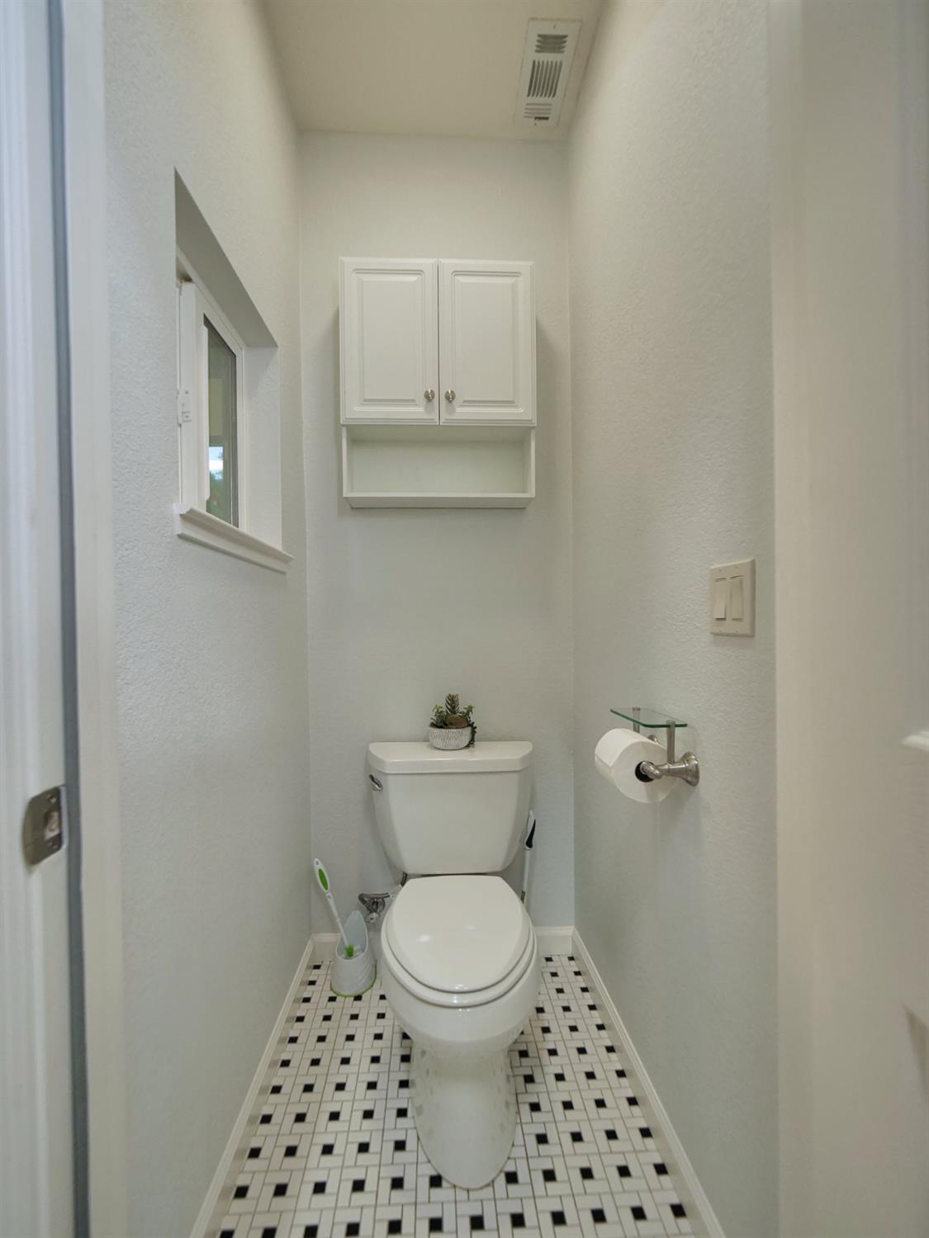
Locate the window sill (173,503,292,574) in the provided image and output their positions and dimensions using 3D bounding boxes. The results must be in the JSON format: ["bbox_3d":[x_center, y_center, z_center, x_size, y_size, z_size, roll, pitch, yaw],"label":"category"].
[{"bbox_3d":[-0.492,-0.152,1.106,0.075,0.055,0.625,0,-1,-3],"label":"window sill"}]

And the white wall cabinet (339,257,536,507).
[{"bbox_3d":[-0.082,-0.741,1.623,0.597,0.735,0.172,0,-1,-3],"label":"white wall cabinet"}]

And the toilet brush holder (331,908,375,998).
[{"bbox_3d":[-0.349,1.047,1.570,0.140,0.180,0.135,0,-1,9],"label":"toilet brush holder"}]

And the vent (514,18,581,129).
[{"bbox_3d":[0.247,-1.659,1.544,0.146,0.015,0.305,0,-1,-3],"label":"vent"}]

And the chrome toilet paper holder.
[{"bbox_3d":[0.360,0.244,0.986,0.100,0.115,0.215,0,-1,-3],"label":"chrome toilet paper holder"}]

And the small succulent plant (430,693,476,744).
[{"bbox_3d":[-0.041,0.327,1.602,0.145,0.166,0.135,0,-1,-3],"label":"small succulent plant"}]

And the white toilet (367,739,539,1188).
[{"bbox_3d":[-0.025,0.768,1.294,0.520,0.725,0.740,0,-1,-3],"label":"white toilet"}]

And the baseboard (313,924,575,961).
[{"bbox_3d":[-0.067,1.090,1.675,0.889,0.093,0.014,0,-1,-3],"label":"baseboard"}]

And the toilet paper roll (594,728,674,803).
[{"bbox_3d":[0.321,0.278,0.957,0.108,0.112,0.108,0,-1,-3],"label":"toilet paper roll"}]

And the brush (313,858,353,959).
[{"bbox_3d":[-0.417,0.946,1.596,0.065,0.369,0.065,-21,-8,-3],"label":"brush"}]

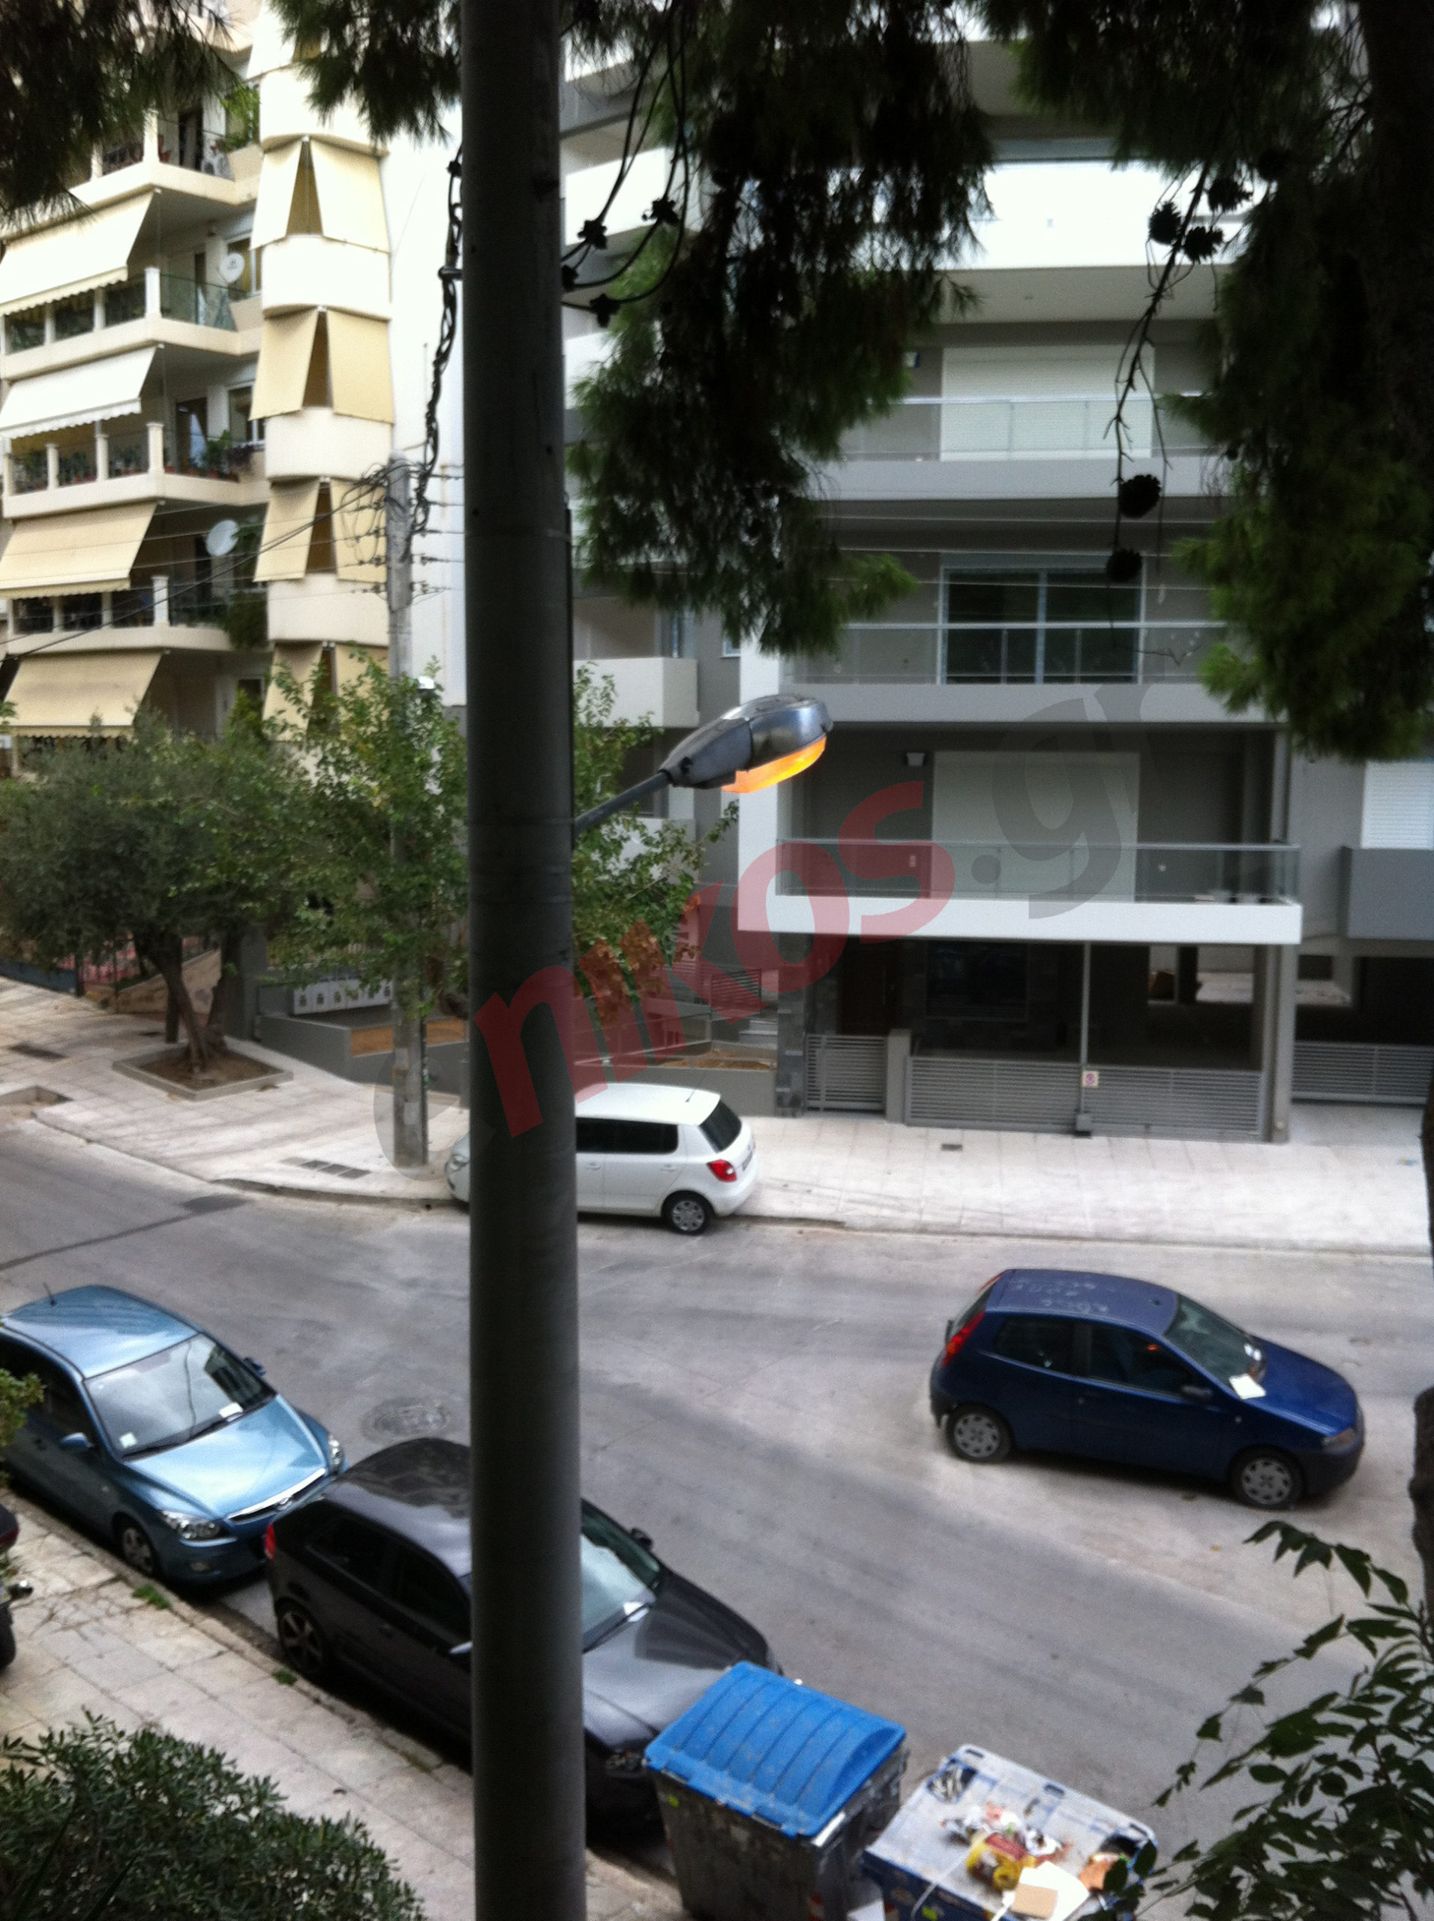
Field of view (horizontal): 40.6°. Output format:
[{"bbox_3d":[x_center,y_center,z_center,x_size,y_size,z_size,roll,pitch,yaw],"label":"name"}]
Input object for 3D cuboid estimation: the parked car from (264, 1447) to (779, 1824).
[{"bbox_3d":[-1.385,4.620,13.718,4.210,1.421,1.765,9,13,40],"label":"parked car"}]

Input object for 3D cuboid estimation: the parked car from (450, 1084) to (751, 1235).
[{"bbox_3d":[-1.490,2.462,24.577,3.990,1.500,1.660,2,9,11],"label":"parked car"}]

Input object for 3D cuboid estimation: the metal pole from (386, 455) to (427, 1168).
[{"bbox_3d":[-4.154,-1.888,25.746,0.360,9.400,0.360,0,8,0],"label":"metal pole"}]

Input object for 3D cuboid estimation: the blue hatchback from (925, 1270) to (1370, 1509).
[{"bbox_3d":[3.846,3.738,17.398,3.800,1.480,1.660,4,11,19],"label":"blue hatchback"}]

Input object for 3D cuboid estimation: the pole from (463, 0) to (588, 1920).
[{"bbox_3d":[-0.599,1.038,6.014,0.380,10.600,0.380,0,8,0],"label":"pole"}]

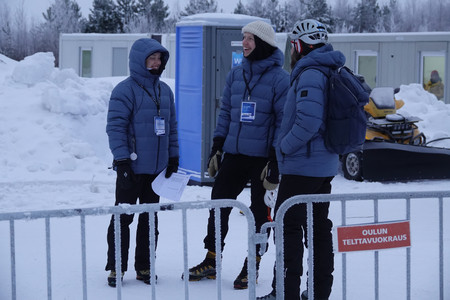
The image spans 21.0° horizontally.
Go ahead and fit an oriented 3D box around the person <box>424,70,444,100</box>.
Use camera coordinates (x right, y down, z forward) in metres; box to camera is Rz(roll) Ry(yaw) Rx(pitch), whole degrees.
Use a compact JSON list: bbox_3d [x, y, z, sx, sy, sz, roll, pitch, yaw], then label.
[{"bbox_3d":[5.357,-1.240,31.000,0.520,1.620,0.380,1,4,12],"label":"person"}]

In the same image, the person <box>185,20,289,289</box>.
[{"bbox_3d":[0.078,0.030,8.200,0.640,1.800,0.460,2,4,23],"label":"person"}]

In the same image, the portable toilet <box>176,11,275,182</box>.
[{"bbox_3d":[-0.007,-0.695,16.200,1.080,2.270,1.120,-1,4,-19],"label":"portable toilet"}]

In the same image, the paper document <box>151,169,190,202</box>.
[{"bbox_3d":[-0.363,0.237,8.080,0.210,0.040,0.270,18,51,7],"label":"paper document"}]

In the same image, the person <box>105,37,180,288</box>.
[{"bbox_3d":[-0.565,0.081,8.200,0.520,1.670,0.380,-2,5,-30],"label":"person"}]

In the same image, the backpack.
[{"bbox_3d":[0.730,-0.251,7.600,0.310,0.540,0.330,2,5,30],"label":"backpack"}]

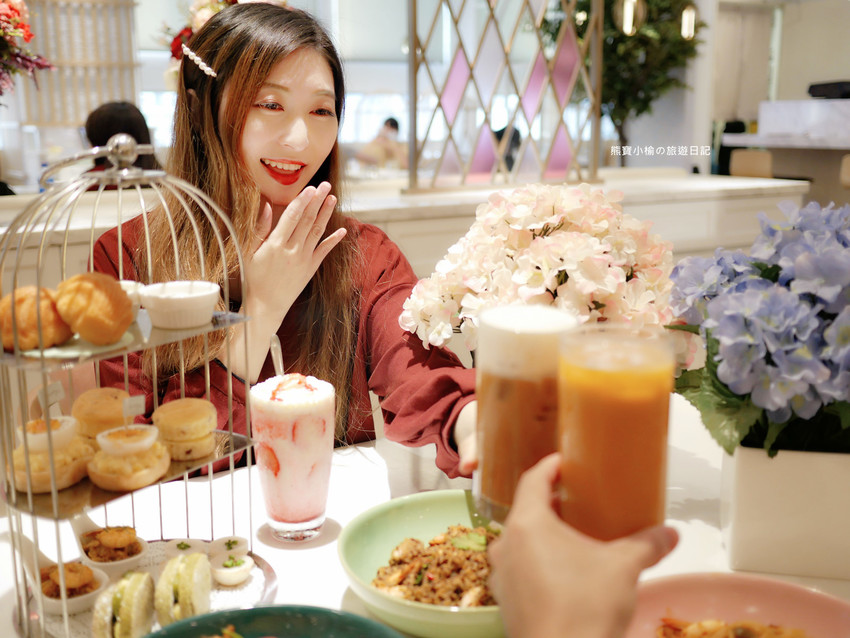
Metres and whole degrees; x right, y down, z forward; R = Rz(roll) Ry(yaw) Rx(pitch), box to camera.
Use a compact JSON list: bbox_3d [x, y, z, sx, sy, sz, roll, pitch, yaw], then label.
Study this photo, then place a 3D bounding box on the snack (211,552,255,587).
[{"bbox_3d":[-0.171,0.226,0.874,0.042,0.025,0.043,0,10,0],"label":"snack"}]

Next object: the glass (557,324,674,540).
[{"bbox_3d":[0.124,0.086,0.656,0.073,0.150,0.073,0,12,0],"label":"glass"}]

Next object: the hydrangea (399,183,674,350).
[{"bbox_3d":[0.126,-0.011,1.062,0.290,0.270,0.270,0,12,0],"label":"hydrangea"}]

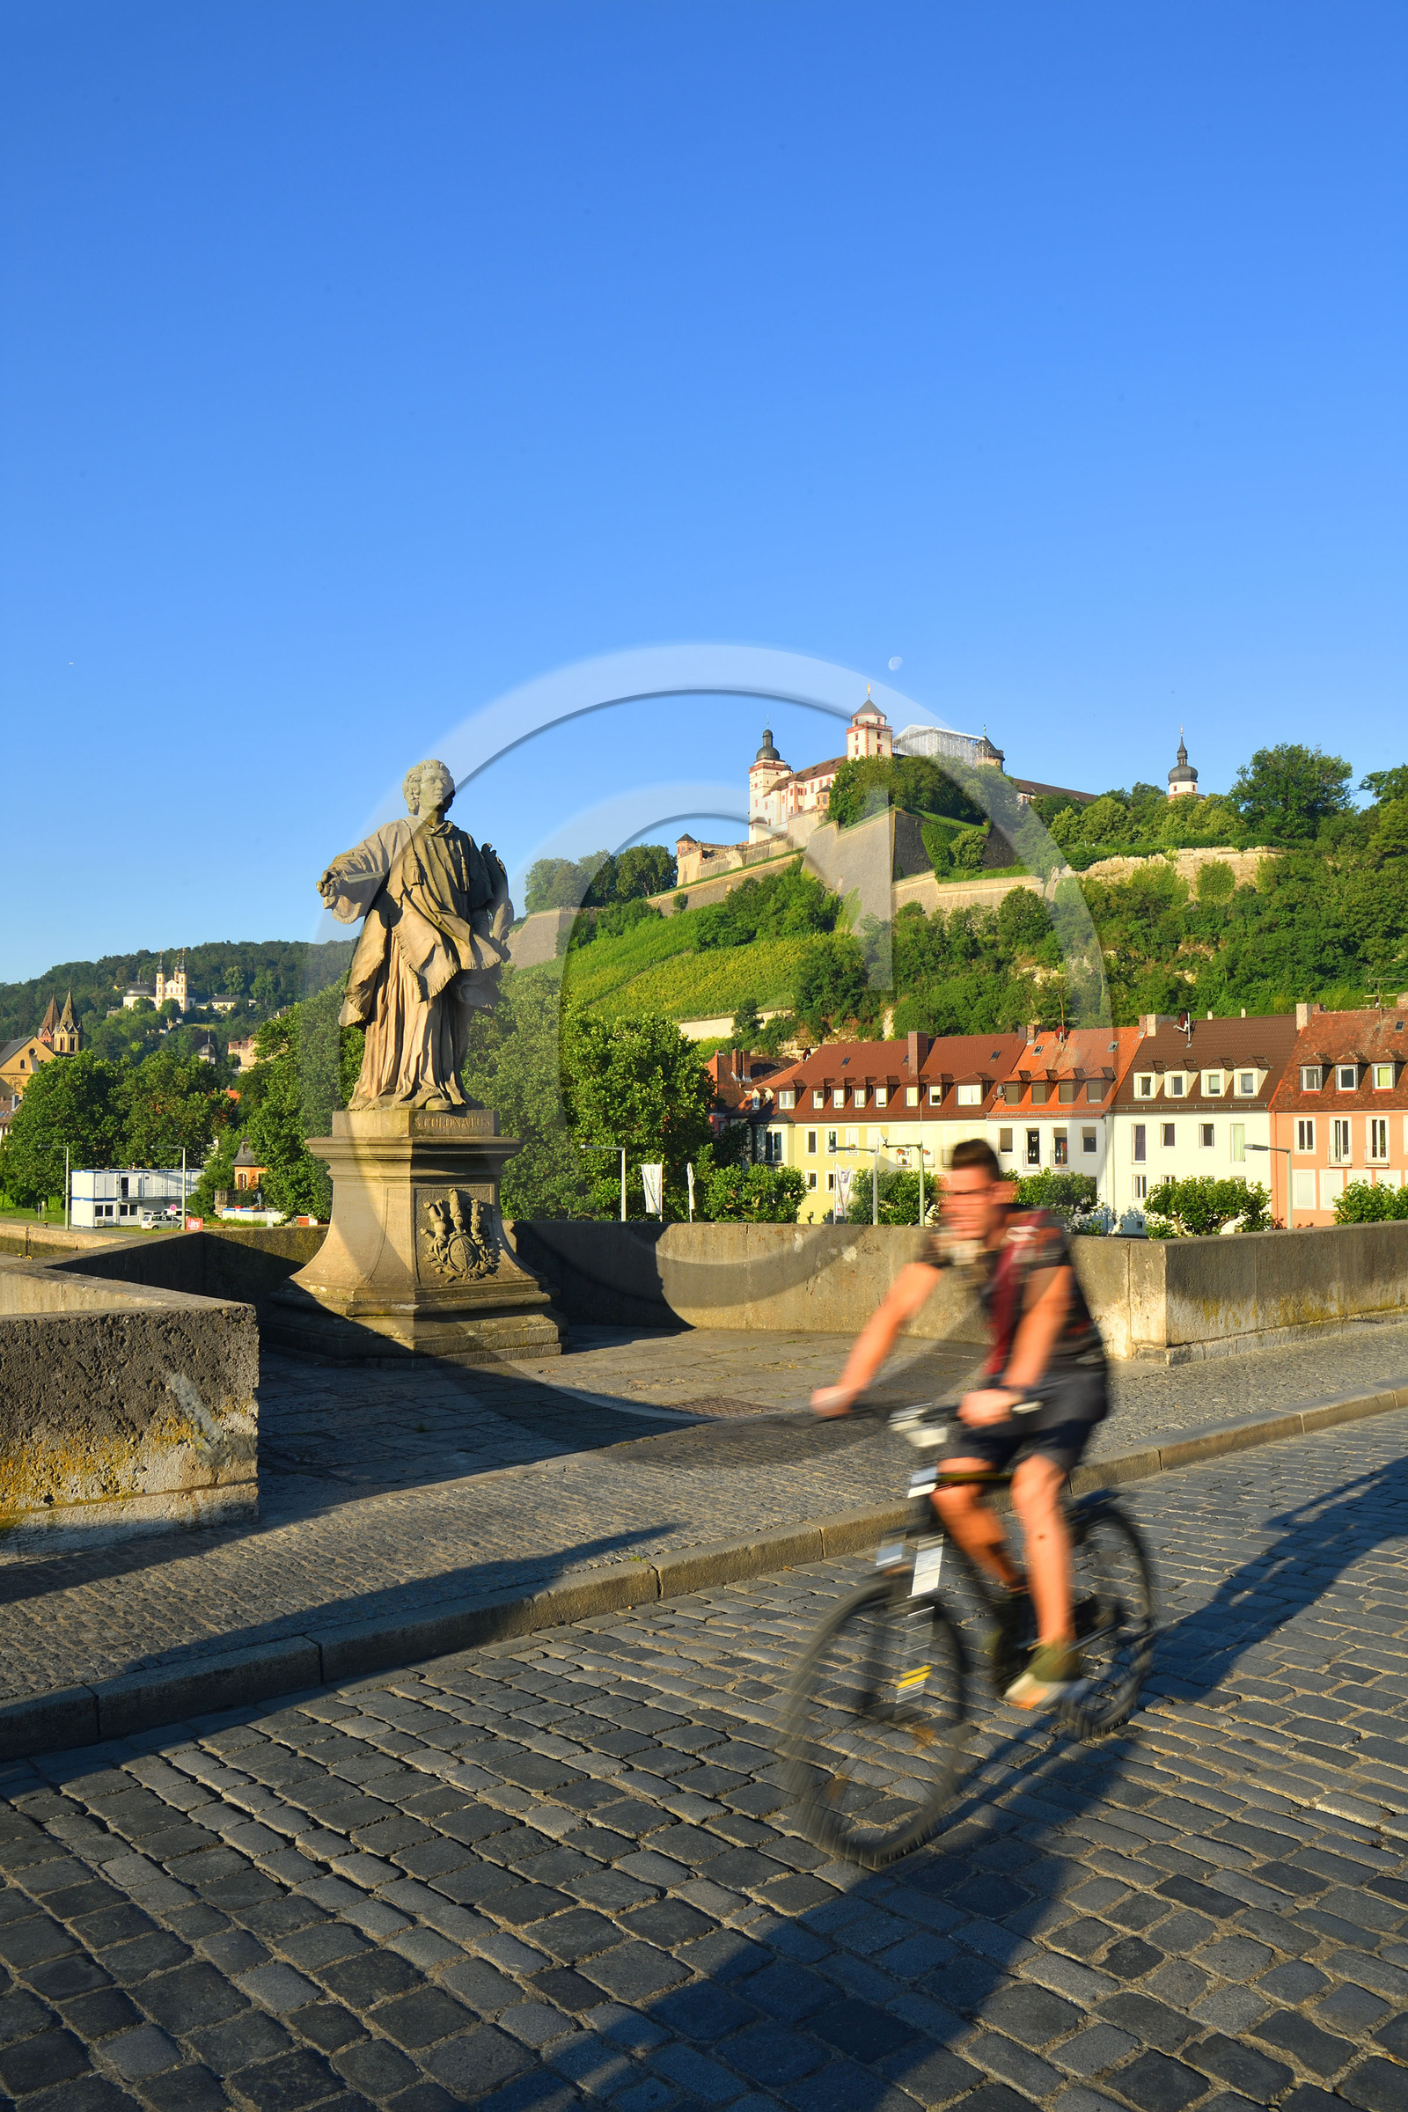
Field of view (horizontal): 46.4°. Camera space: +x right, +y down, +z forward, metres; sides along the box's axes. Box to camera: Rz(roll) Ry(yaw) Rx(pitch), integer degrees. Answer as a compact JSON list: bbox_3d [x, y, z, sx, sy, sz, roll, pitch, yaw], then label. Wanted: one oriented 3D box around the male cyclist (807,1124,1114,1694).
[{"bbox_3d":[0.745,0.950,4.271,0.660,1.460,0.880,-2,-4,43],"label":"male cyclist"}]

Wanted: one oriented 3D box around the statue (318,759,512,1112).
[{"bbox_3d":[-2.140,-0.867,12.202,1.350,2.580,1.000,2,-3,-32],"label":"statue"}]

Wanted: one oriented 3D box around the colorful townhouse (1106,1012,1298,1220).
[{"bbox_3d":[29.600,3.856,92.620,8.800,11.900,9.700,2,-4,-43],"label":"colorful townhouse"}]

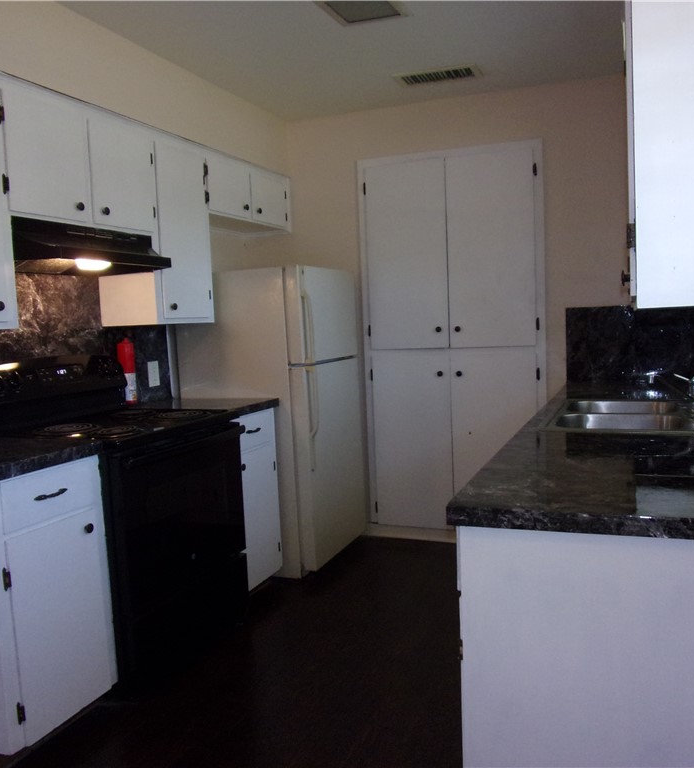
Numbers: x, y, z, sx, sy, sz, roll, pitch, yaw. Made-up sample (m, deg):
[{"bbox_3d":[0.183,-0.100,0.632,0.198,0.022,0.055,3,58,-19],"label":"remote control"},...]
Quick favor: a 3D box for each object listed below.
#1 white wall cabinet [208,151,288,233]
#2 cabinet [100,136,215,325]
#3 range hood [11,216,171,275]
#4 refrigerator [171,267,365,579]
[{"bbox_3d":[-0.656,-1.041,3.961,0.315,0.312,0.881,0,6,23],"label":"white wall cabinet"},{"bbox_3d":[-0.903,-0.709,3.371,0.315,0.848,0.457,0,6,23],"label":"cabinet"},{"bbox_3d":[-1.088,-0.536,2.810,0.411,0.147,0.745,0,6,23],"label":"range hood"},{"bbox_3d":[-0.376,0.178,3.986,0.726,1.581,0.692,0,6,23],"label":"refrigerator"}]

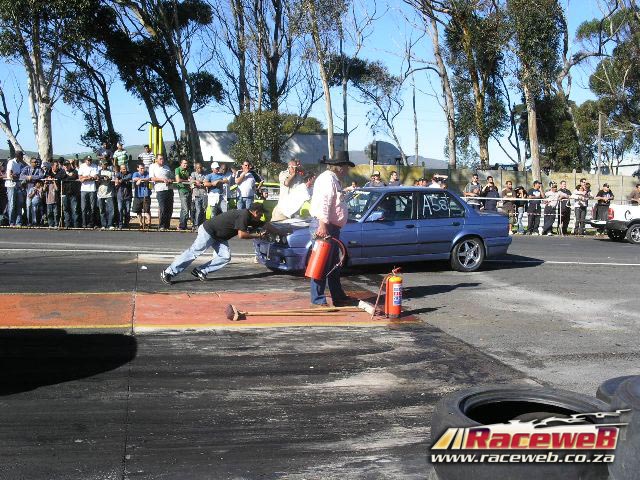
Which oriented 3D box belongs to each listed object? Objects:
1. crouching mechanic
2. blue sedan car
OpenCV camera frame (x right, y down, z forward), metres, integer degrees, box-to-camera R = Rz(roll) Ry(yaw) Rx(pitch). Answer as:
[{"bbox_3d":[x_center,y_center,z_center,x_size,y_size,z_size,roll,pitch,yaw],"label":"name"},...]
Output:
[{"bbox_3d":[-1.600,0.013,10.558,1.520,1.130,0.550,-1,6,-23],"label":"crouching mechanic"},{"bbox_3d":[1.094,-0.192,11.913,4.330,1.360,1.650,-1,6,-25],"label":"blue sedan car"}]

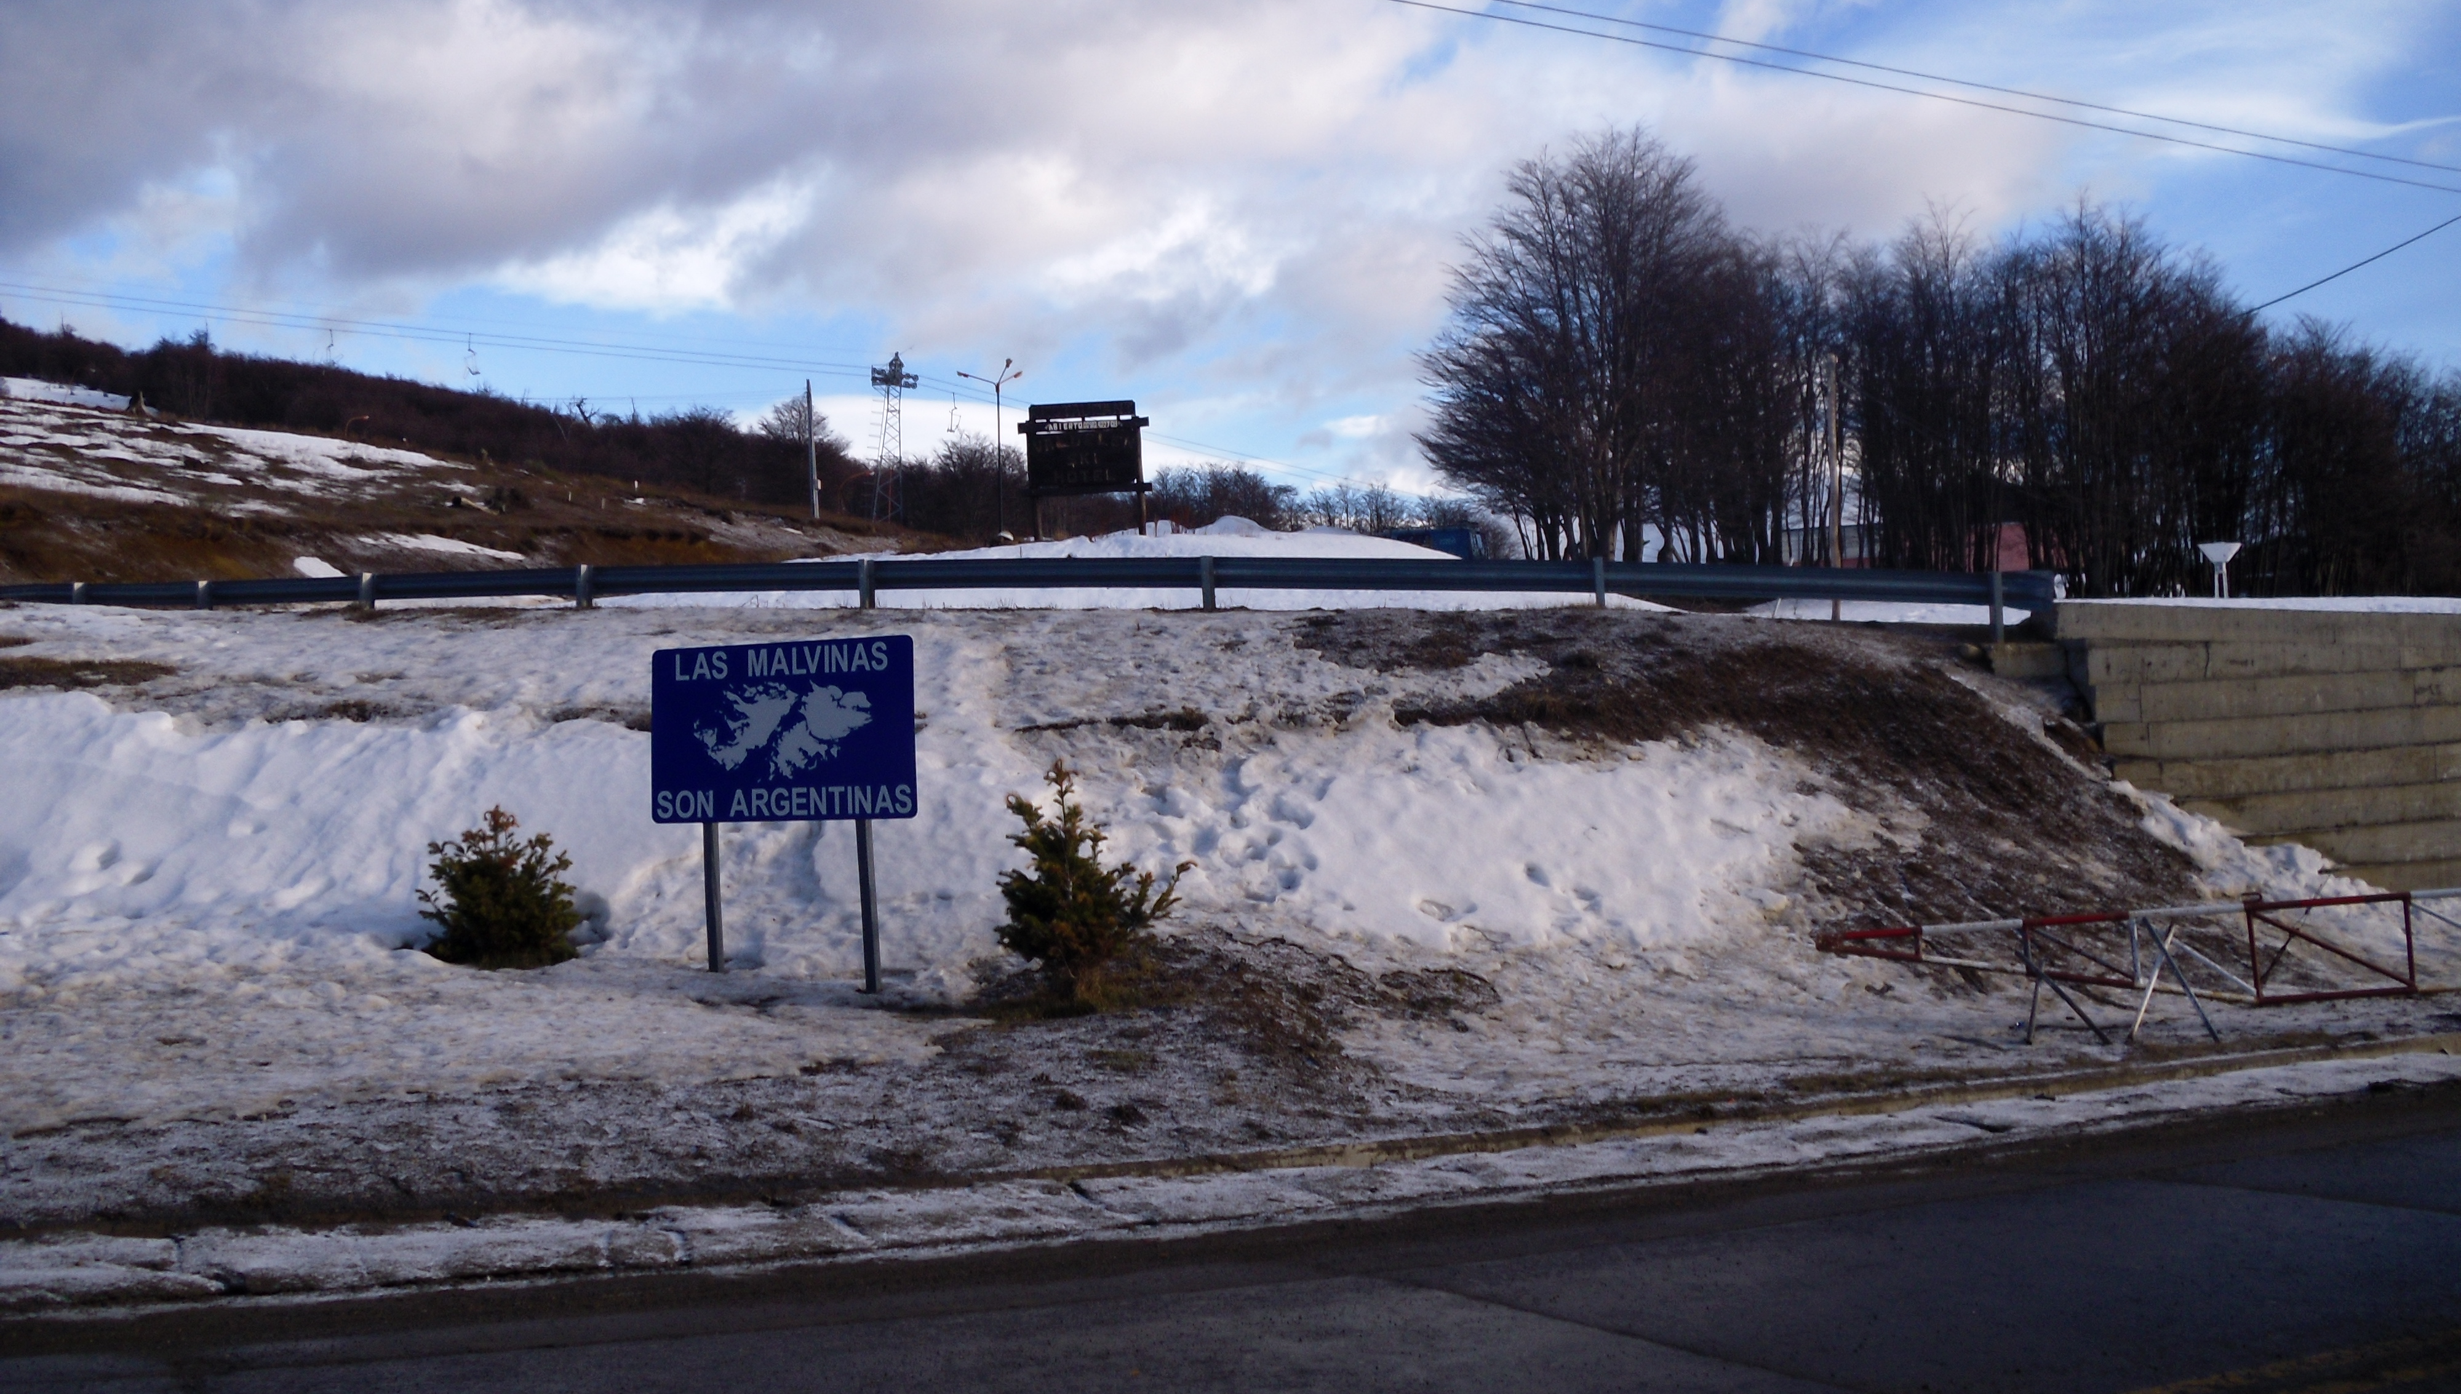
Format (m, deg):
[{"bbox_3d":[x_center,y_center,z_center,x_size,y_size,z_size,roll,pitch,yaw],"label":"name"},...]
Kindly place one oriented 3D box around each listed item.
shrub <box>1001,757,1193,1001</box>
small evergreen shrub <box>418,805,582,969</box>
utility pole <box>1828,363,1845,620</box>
[{"bbox_3d":[-0.853,1.179,16.100,1.200,1.550,1.120,-2,-1,0],"label":"shrub"},{"bbox_3d":[-4.818,1.270,16.900,1.080,1.130,1.050,-2,-1,0],"label":"small evergreen shrub"},{"bbox_3d":[12.778,-4.320,54.000,0.190,5.800,0.190,-2,-1,0],"label":"utility pole"}]

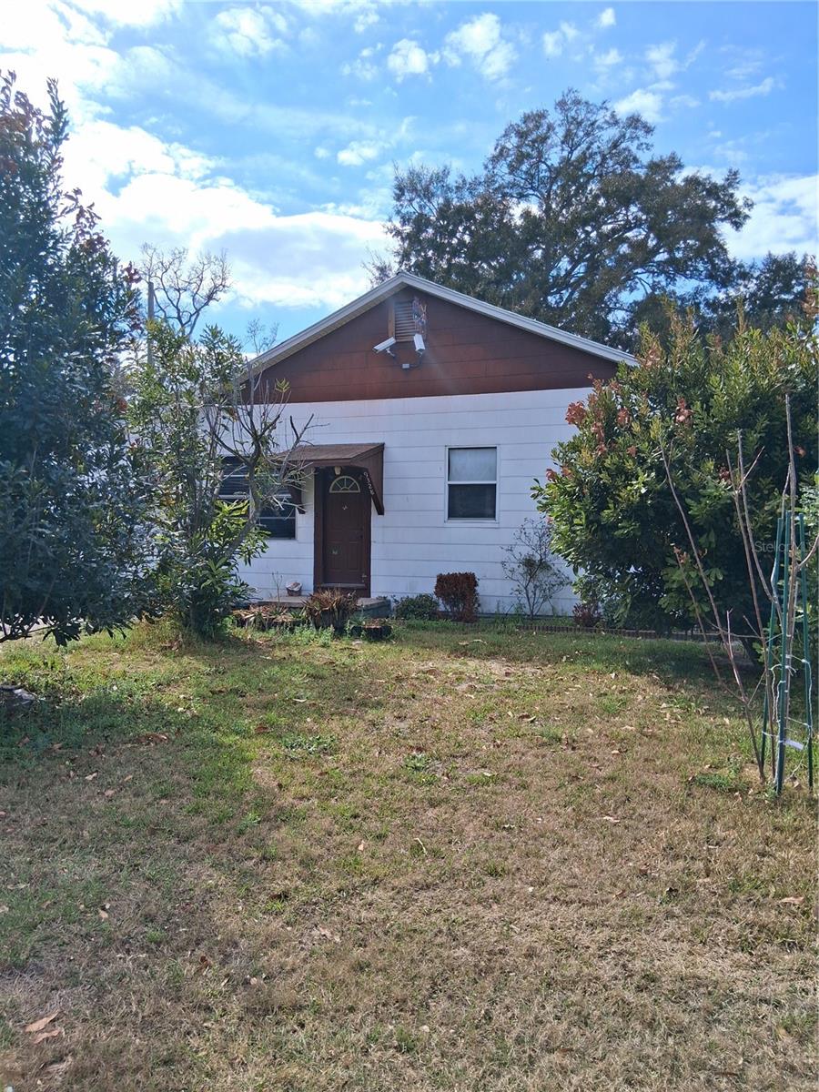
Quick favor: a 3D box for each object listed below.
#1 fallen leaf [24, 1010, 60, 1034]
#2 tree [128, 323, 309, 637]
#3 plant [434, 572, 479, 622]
[{"bbox_3d":[-1.099,1.423,2.457,0.045,0.025,0.115,1,1,28],"label":"fallen leaf"},{"bbox_3d":[-2.628,-0.913,11.200,2.500,4.274,2.300,0,1,-13],"label":"tree"},{"bbox_3d":[0.751,0.824,13.150,0.700,0.817,0.620,1,1,3],"label":"plant"}]

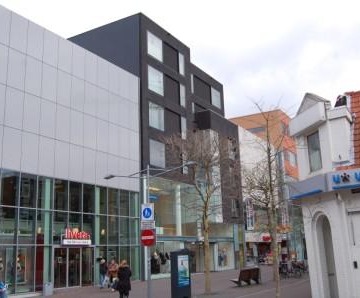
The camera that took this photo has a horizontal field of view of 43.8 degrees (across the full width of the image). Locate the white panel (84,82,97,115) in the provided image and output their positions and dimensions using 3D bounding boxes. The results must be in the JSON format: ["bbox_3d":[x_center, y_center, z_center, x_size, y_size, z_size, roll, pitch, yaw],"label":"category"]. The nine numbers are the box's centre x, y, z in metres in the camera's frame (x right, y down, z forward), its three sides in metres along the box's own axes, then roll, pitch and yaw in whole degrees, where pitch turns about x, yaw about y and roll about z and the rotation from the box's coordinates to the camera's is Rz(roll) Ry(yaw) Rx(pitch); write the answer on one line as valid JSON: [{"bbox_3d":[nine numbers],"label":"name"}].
[{"bbox_3d":[-6.440,-3.555,32.100,0.100,2.425,1.280,-10,-16,30],"label":"white panel"}]

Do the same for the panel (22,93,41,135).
[{"bbox_3d":[-8.357,-1.959,25.241,0.100,2.221,1.191,-9,-15,30],"label":"panel"}]

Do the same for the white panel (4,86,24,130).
[{"bbox_3d":[-9.709,-2.351,26.287,0.100,2.454,1.280,-10,-16,30],"label":"white panel"}]

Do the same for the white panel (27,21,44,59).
[{"bbox_3d":[-9.707,-7.200,29.991,0.070,2.443,1.323,-10,-16,30],"label":"white panel"}]

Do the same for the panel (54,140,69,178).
[{"bbox_3d":[-8.031,0.762,30.428,0.070,2.616,1.323,-10,-16,30],"label":"panel"}]

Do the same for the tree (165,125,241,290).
[{"bbox_3d":[1.132,2.852,20.869,3.533,7.450,3.357,-2,-13,0],"label":"tree"}]

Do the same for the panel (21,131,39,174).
[{"bbox_3d":[-8.298,0.244,24.727,0.100,2.304,1.191,-9,-15,30],"label":"panel"}]

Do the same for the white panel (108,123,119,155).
[{"bbox_3d":[-5.025,-0.731,33.662,0.100,2.417,1.280,-10,-16,30],"label":"white panel"}]

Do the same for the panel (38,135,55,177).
[{"bbox_3d":[-7.673,0.458,25.717,0.100,2.304,1.191,-9,-15,30],"label":"panel"}]

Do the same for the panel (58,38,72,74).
[{"bbox_3d":[-8.298,-6.705,32.240,0.070,2.443,1.323,-10,-16,30],"label":"panel"}]

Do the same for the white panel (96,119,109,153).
[{"bbox_3d":[-5.233,-0.886,30.193,0.100,2.221,1.191,-9,-15,30],"label":"white panel"}]

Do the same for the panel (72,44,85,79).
[{"bbox_3d":[-7.180,-6.132,31.685,0.100,2.360,1.280,-10,-16,30],"label":"panel"}]

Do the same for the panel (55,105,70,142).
[{"bbox_3d":[-8.122,-1.771,31.043,0.070,2.522,1.323,-10,-16,30],"label":"panel"}]

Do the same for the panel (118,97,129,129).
[{"bbox_3d":[-4.687,-3.019,37.269,0.070,2.522,1.323,-10,-16,30],"label":"panel"}]

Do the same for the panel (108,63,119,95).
[{"bbox_3d":[-5.179,-5.401,34.792,0.100,2.347,1.280,-10,-16,30],"label":"panel"}]

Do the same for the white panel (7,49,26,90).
[{"bbox_3d":[-10.324,-5.001,28.273,0.070,2.522,1.323,-10,-16,30],"label":"white panel"}]

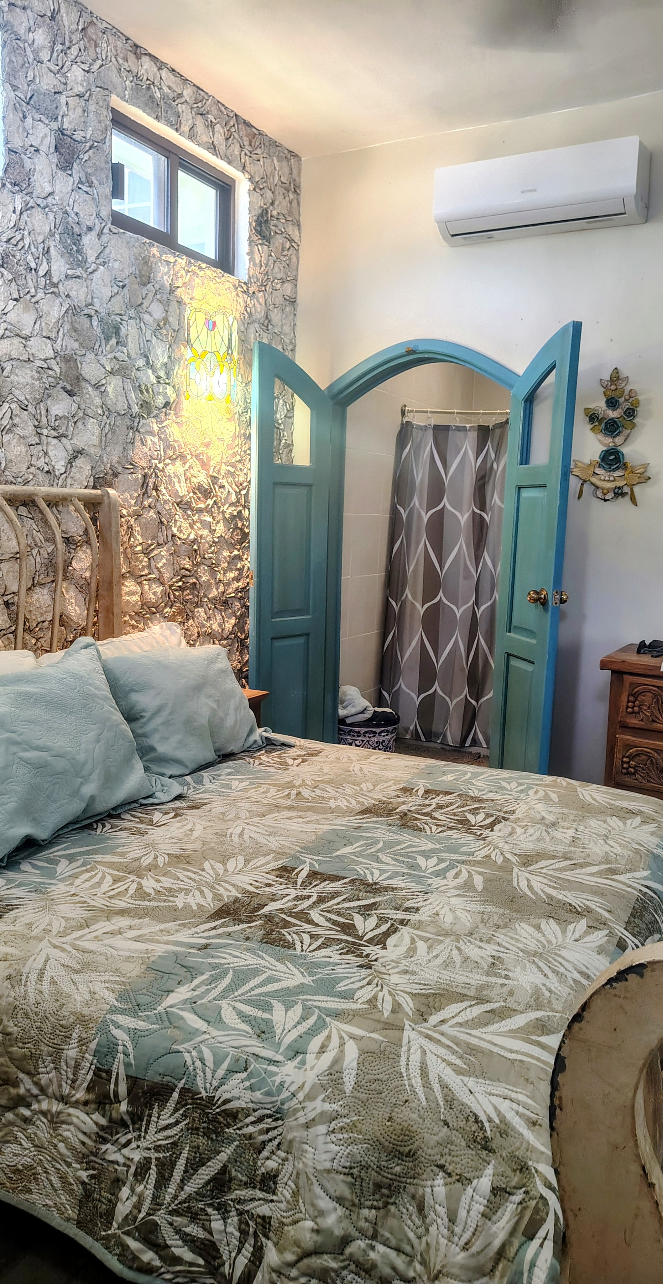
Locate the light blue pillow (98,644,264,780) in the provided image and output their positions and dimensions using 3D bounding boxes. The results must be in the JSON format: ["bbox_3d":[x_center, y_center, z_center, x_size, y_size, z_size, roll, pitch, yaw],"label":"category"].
[{"bbox_3d":[-0.431,0.192,2.504,0.180,0.400,0.600,-36,-11,28],"label":"light blue pillow"}]

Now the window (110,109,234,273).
[{"bbox_3d":[-0.646,-1.748,3.554,0.080,0.420,0.810,6,10,28],"label":"window"}]

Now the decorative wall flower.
[{"bbox_3d":[1.134,-0.832,3.605,0.320,0.550,0.060,6,10,28],"label":"decorative wall flower"}]

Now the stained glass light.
[{"bbox_3d":[-0.459,-1.159,3.659,0.135,0.360,0.270,6,10,28],"label":"stained glass light"}]

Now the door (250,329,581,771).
[{"bbox_3d":[0.363,-0.280,3.947,1.430,2.120,0.460,6,10,28],"label":"door"}]

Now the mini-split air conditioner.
[{"bbox_3d":[0.836,-1.780,3.556,0.800,0.245,0.220,6,10,28],"label":"mini-split air conditioner"}]

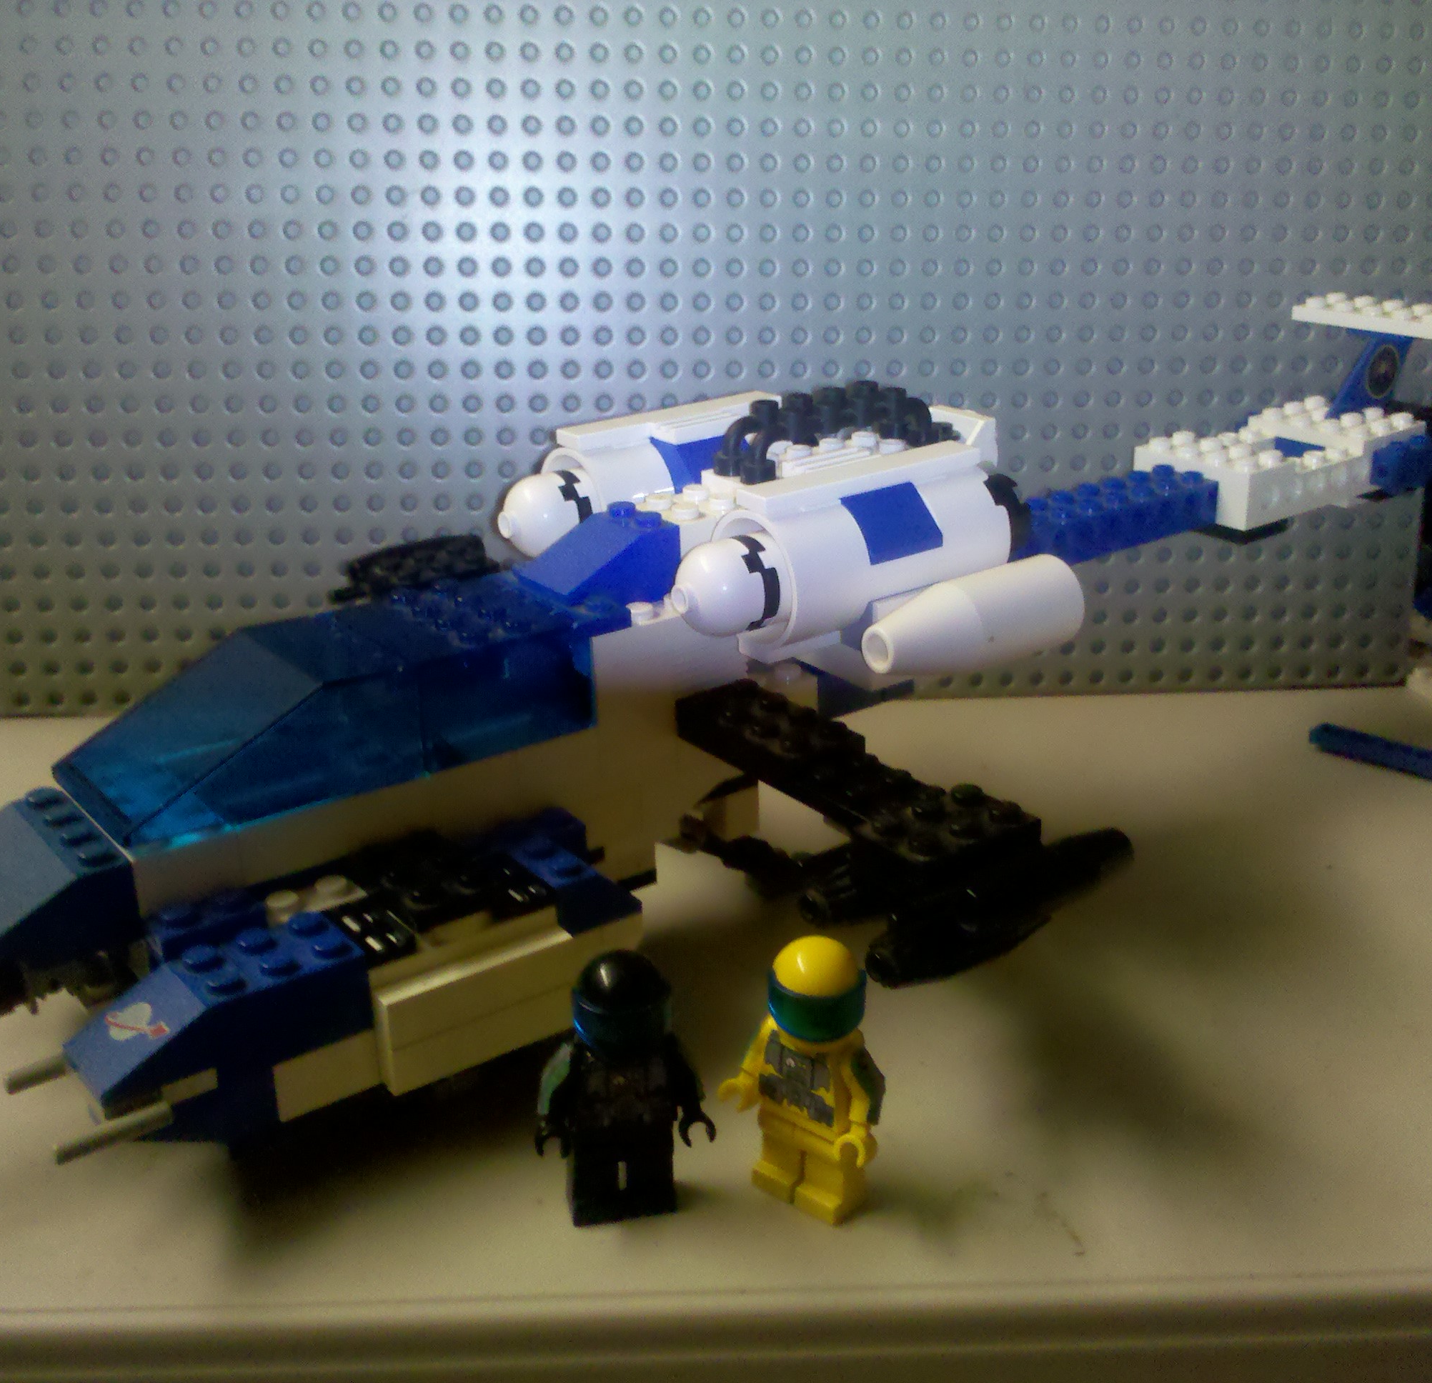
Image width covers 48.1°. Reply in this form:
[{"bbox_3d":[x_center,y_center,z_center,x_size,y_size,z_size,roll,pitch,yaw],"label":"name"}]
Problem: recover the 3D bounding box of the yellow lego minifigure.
[{"bbox_3d":[0.013,0.053,0.233,0.025,0.042,0.015,15,27,32],"label":"yellow lego minifigure"}]

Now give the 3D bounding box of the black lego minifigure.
[{"bbox_3d":[-0.013,0.054,0.230,0.025,0.042,0.015,-4,23,-9],"label":"black lego minifigure"}]

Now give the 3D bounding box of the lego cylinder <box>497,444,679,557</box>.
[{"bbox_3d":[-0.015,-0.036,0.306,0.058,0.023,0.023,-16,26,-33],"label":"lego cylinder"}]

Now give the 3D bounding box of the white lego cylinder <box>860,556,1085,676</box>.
[{"bbox_3d":[0.041,-0.011,0.259,0.038,0.016,0.016,-16,26,-33],"label":"white lego cylinder"}]

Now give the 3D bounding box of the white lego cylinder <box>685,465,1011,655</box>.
[{"bbox_3d":[0.020,-0.022,0.266,0.063,0.023,0.023,-16,26,-33],"label":"white lego cylinder"}]

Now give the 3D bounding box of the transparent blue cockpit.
[{"bbox_3d":[-0.058,0.000,0.248,0.077,0.021,0.032,-16,26,-33],"label":"transparent blue cockpit"}]

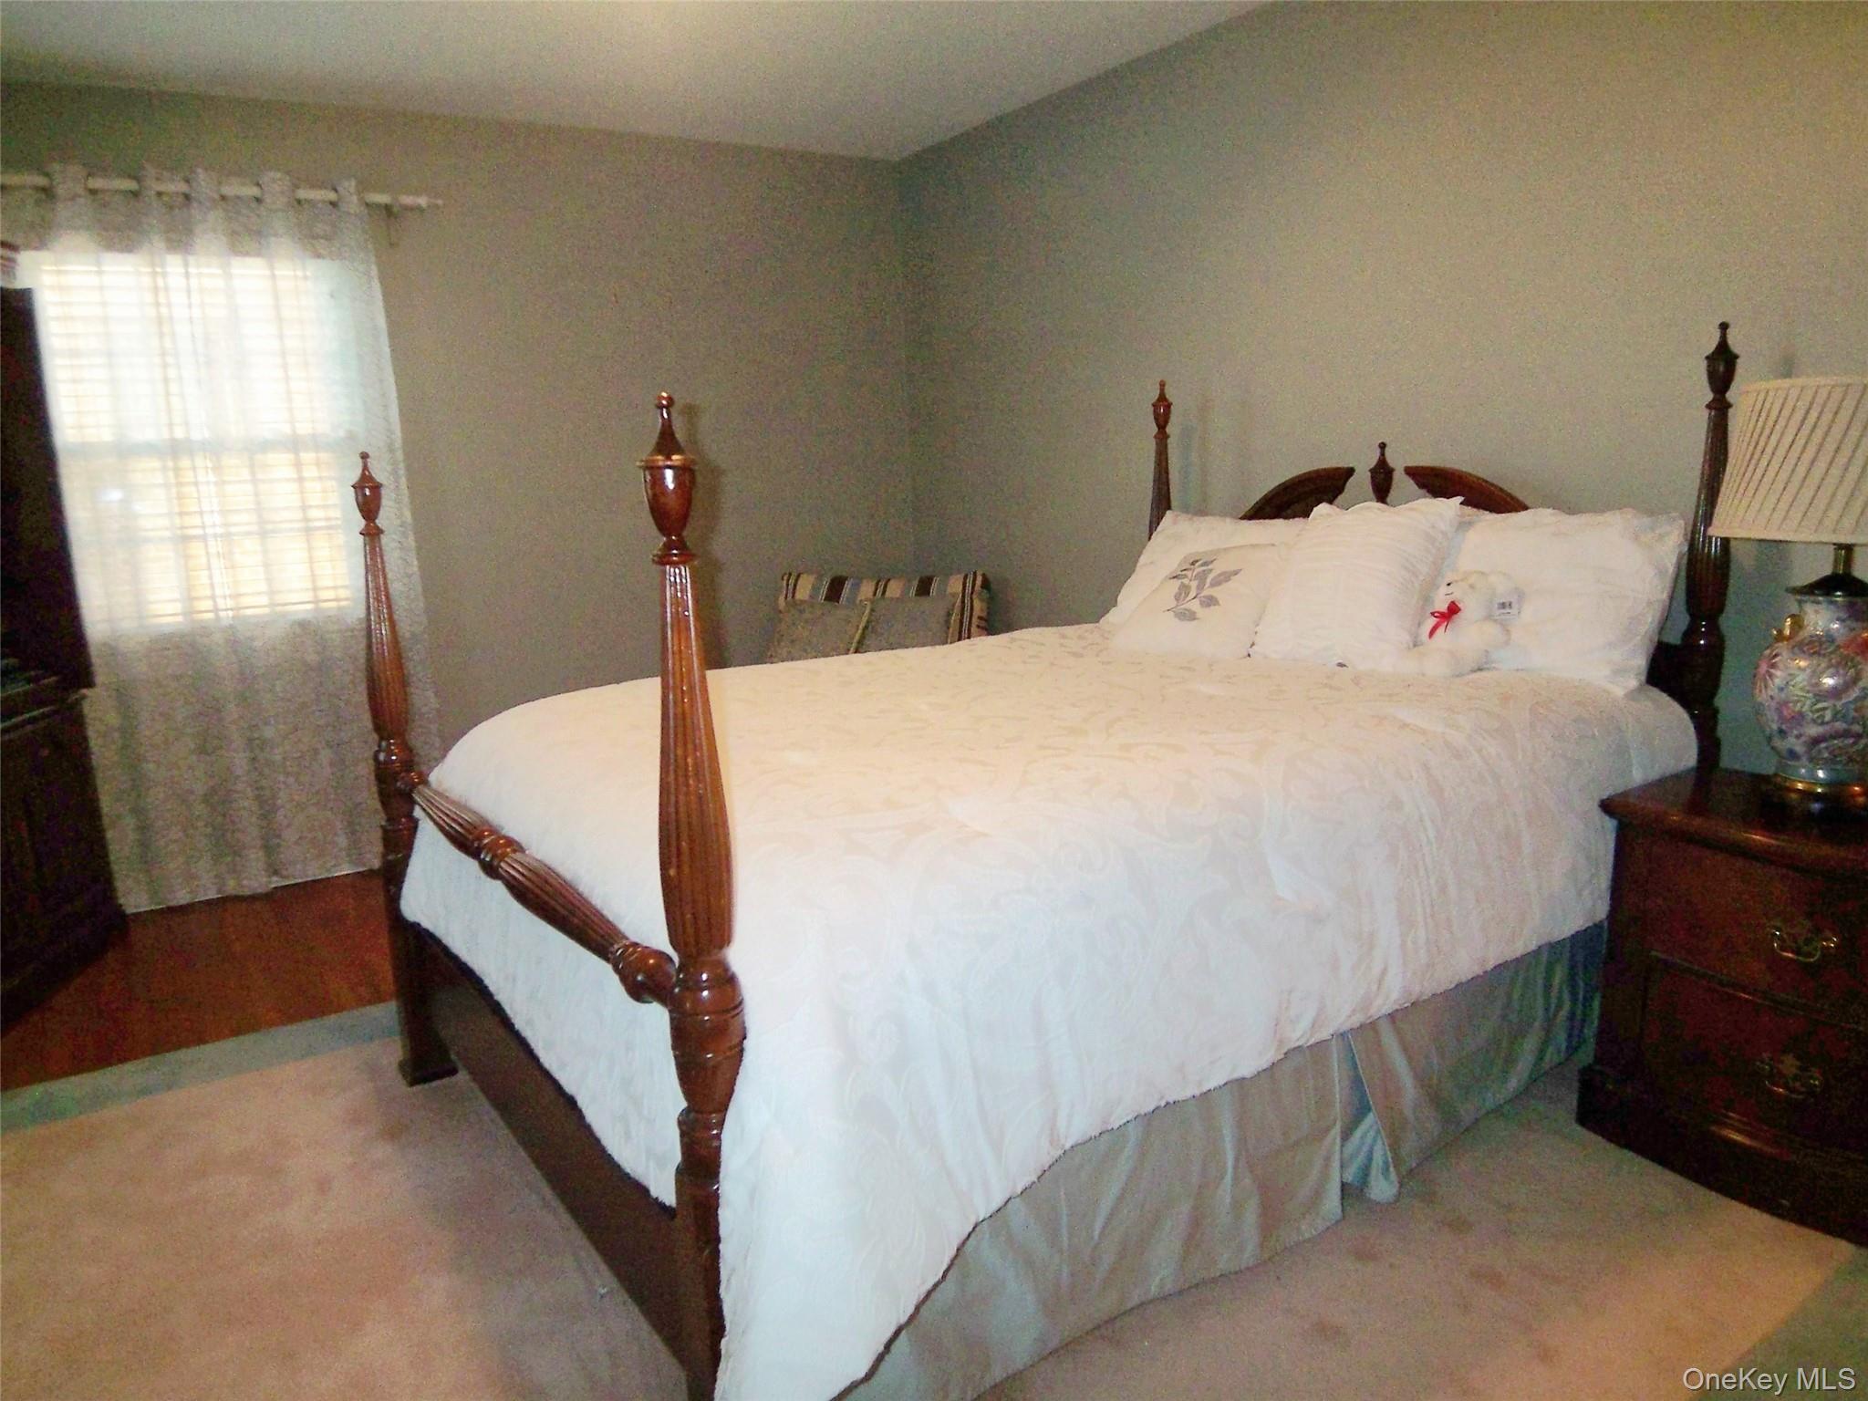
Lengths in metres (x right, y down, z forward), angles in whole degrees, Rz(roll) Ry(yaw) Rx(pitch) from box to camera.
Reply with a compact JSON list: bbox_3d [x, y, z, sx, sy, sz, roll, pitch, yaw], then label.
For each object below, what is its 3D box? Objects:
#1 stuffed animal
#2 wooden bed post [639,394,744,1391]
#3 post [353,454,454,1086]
[{"bbox_3d":[1.059,-0.159,2.500,0.200,0.215,0.200,7,3,-32],"label":"stuffed animal"},{"bbox_3d":[-0.249,0.345,1.336,0.088,1.311,0.088,-8,12,-34],"label":"wooden bed post"},{"bbox_3d":[-1.117,0.151,2.581,0.088,1.311,0.088,-8,12,-34],"label":"post"}]

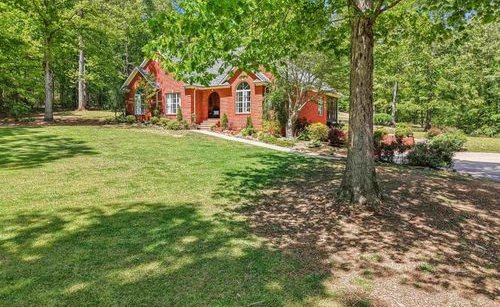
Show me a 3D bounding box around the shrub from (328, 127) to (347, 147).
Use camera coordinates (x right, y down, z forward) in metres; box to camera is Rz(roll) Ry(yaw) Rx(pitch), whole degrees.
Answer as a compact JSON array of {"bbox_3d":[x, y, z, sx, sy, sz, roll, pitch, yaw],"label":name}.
[{"bbox_3d":[4.518,-0.865,17.900,0.980,1.050,0.950,0,6,0],"label":"shrub"}]

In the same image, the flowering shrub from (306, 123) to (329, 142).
[{"bbox_3d":[3.855,-1.185,19.800,1.250,1.150,1.200,0,6,0],"label":"flowering shrub"}]

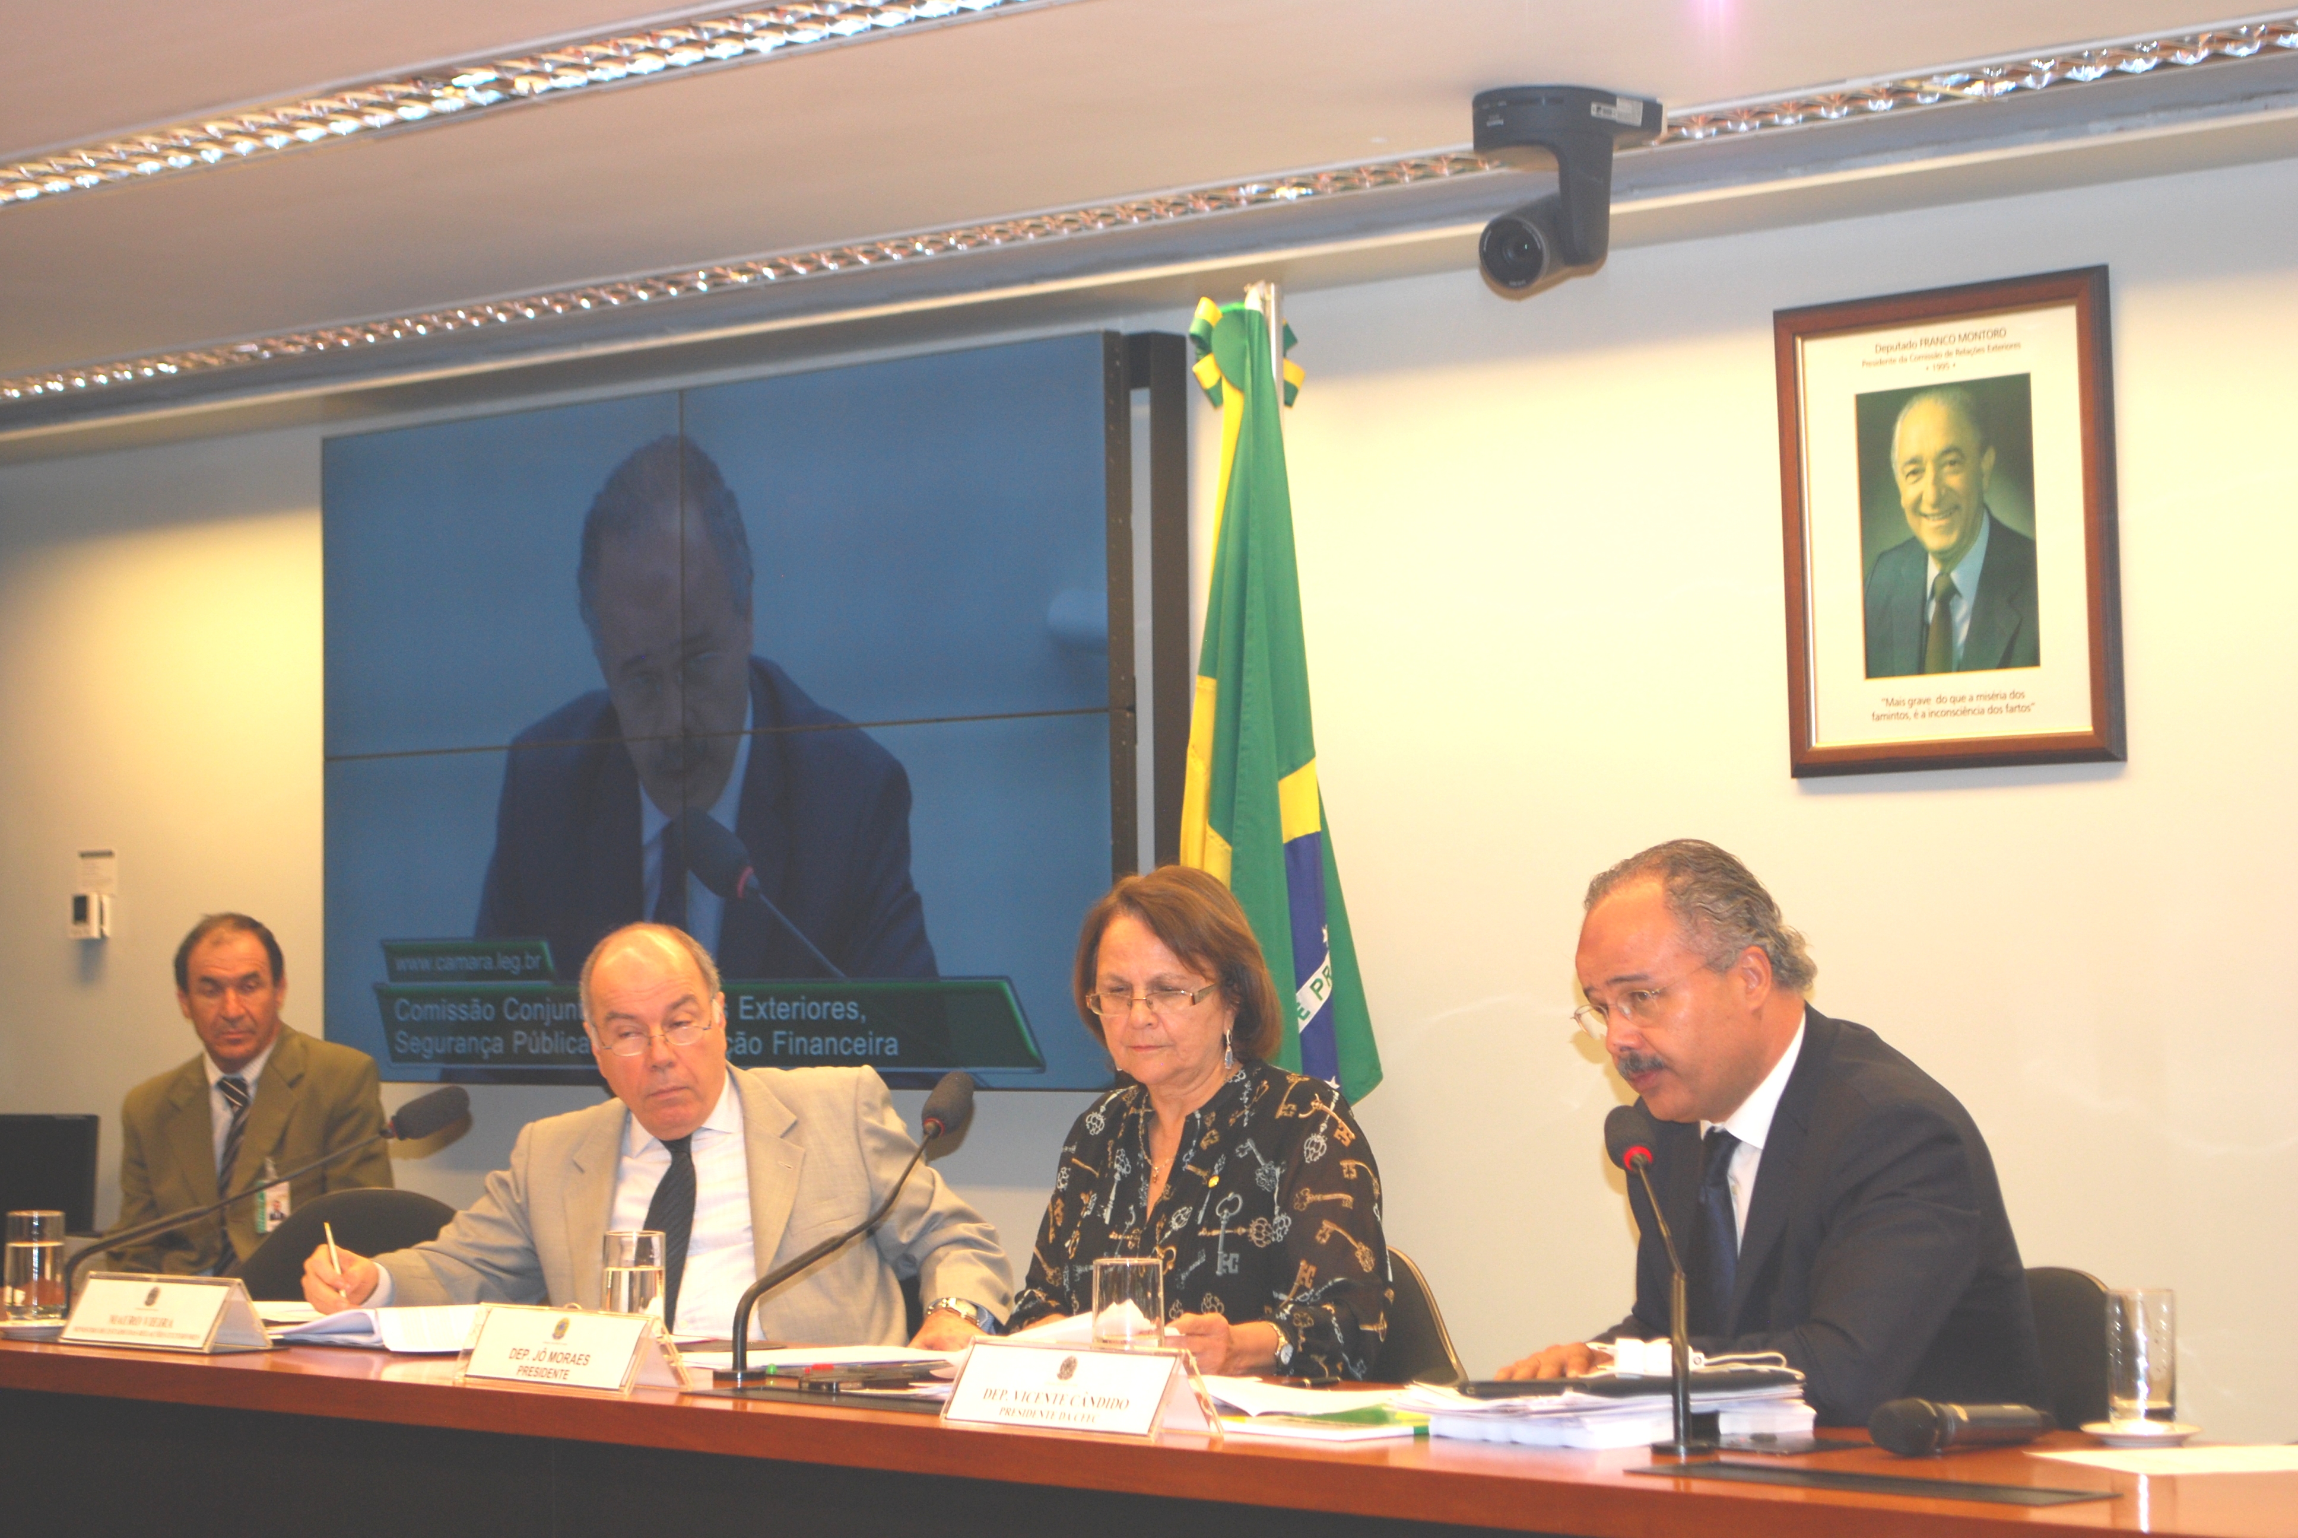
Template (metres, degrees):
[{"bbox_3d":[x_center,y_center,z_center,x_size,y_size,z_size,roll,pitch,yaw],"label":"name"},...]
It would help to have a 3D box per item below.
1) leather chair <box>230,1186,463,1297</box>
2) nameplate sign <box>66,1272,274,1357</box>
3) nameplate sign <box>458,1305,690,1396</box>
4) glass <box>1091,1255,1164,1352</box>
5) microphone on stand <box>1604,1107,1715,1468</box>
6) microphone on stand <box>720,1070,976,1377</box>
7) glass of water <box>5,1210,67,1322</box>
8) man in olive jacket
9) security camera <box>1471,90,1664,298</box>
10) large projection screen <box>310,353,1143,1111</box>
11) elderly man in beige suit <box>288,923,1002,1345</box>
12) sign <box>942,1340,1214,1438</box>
[{"bbox_3d":[-1.115,0.988,6.736,0.560,0.880,0.580,-2,-3,35],"label":"leather chair"},{"bbox_3d":[-1.106,0.609,5.888,0.079,0.075,0.300,1,-3,-44],"label":"nameplate sign"},{"bbox_3d":[-0.579,0.584,5.262,0.250,0.077,0.090,-3,-3,43],"label":"nameplate sign"},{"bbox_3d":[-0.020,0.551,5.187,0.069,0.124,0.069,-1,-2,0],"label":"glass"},{"bbox_3d":[0.441,0.436,4.547,0.058,0.285,0.350,-1,-2,-3],"label":"microphone on stand"},{"bbox_3d":[-0.314,0.471,5.438,0.057,0.302,0.370,-3,-3,41],"label":"microphone on stand"},{"bbox_3d":[-1.308,0.585,6.162,0.068,0.125,0.068,1,-3,-44],"label":"glass of water"},{"bbox_3d":[-1.583,0.873,8.442,0.520,1.280,0.800,-2,-2,23],"label":"man in olive jacket"},{"bbox_3d":[0.506,-0.702,6.350,0.180,0.240,0.200,-2,-3,35],"label":"security camera"},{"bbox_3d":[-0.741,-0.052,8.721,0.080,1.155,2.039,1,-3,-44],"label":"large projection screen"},{"bbox_3d":[-0.540,0.780,5.771,0.820,1.220,0.720,-2,-3,35],"label":"elderly man in beige suit"},{"bbox_3d":[-0.062,0.552,4.694,0.079,0.075,0.300,1,-3,-40],"label":"sign"}]

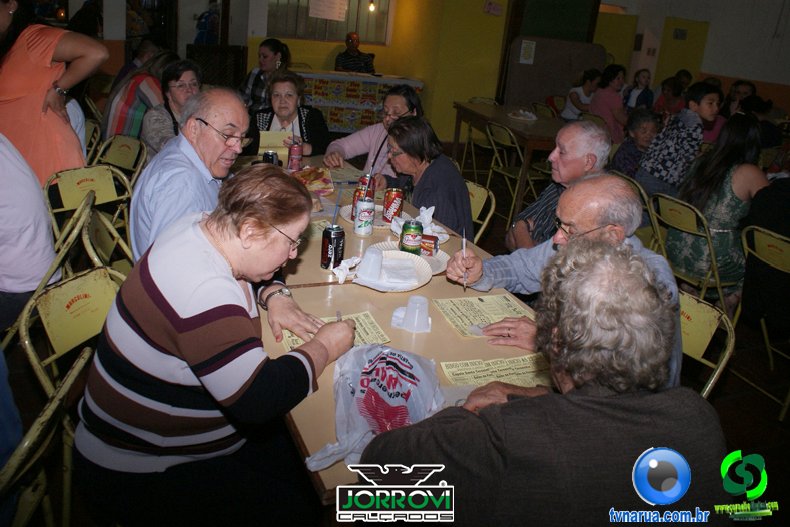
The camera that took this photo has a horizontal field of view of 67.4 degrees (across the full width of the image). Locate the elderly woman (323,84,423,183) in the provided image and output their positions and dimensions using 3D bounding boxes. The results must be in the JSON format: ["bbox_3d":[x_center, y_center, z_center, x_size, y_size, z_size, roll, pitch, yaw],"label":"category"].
[{"bbox_3d":[-0.133,-0.343,3.137,0.650,1.170,0.520,-8,25,-29],"label":"elderly woman"}]

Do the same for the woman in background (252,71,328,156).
[{"bbox_3d":[-0.563,-0.484,3.407,0.520,1.170,0.650,-1,22,-13],"label":"woman in background"}]

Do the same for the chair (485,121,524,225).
[{"bbox_3d":[1.040,-0.701,4.787,0.480,0.800,0.430,-3,23,-18],"label":"chair"}]

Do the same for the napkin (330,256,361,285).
[{"bbox_3d":[-0.139,0.021,1.678,0.075,0.045,0.090,-11,26,-34],"label":"napkin"}]

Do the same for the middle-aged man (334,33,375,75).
[{"bbox_3d":[-0.519,-2.029,7.066,0.500,1.360,0.600,4,22,-3],"label":"middle-aged man"}]

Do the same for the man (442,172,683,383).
[{"bbox_3d":[0.438,0.288,1.712,0.680,1.130,0.540,-2,23,-17],"label":"man"}]

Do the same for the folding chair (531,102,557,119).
[{"bbox_3d":[1.906,-1.549,7.348,0.460,0.785,0.410,-5,24,-28],"label":"folding chair"}]

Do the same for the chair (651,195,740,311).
[{"bbox_3d":[1.531,0.048,3.054,0.460,0.790,0.400,-4,23,-22],"label":"chair"}]

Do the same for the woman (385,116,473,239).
[{"bbox_3d":[0.024,-0.053,2.504,0.630,1.120,0.500,-5,24,-24],"label":"woman"}]

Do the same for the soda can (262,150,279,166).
[{"bbox_3d":[-0.547,-0.427,2.616,0.066,0.122,0.066,6,21,-2],"label":"soda can"}]

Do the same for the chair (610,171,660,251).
[{"bbox_3d":[1.446,-0.152,3.558,0.460,0.790,0.400,-5,23,-23],"label":"chair"}]

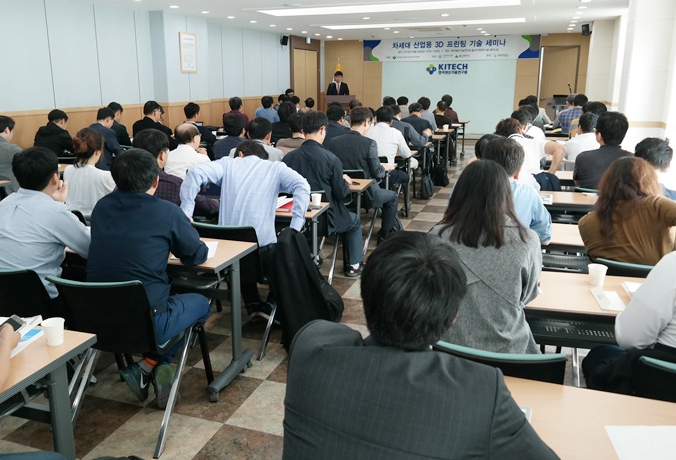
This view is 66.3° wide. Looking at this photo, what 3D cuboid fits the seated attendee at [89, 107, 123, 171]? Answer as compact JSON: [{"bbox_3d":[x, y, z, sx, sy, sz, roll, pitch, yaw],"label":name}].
[{"bbox_3d":[-2.545,-0.734,5.974,0.520,1.319,0.800,6,17,23],"label":"seated attendee"}]

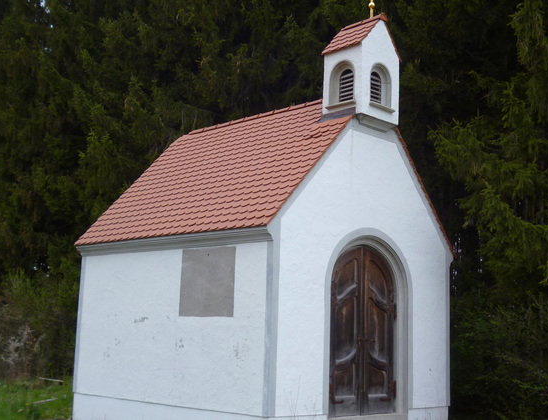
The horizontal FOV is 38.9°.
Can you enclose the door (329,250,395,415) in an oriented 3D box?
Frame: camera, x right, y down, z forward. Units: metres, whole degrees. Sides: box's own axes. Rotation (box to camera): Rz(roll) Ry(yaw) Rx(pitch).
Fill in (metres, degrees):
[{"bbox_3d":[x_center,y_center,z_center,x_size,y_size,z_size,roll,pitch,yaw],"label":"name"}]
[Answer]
[{"bbox_3d":[1.321,1.800,11.633,1.527,2.470,0.098,11,-13,-44],"label":"door"}]

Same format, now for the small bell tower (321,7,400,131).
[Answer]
[{"bbox_3d":[1.395,-2.169,12.340,1.039,1.852,0.827,11,-13,-44],"label":"small bell tower"}]

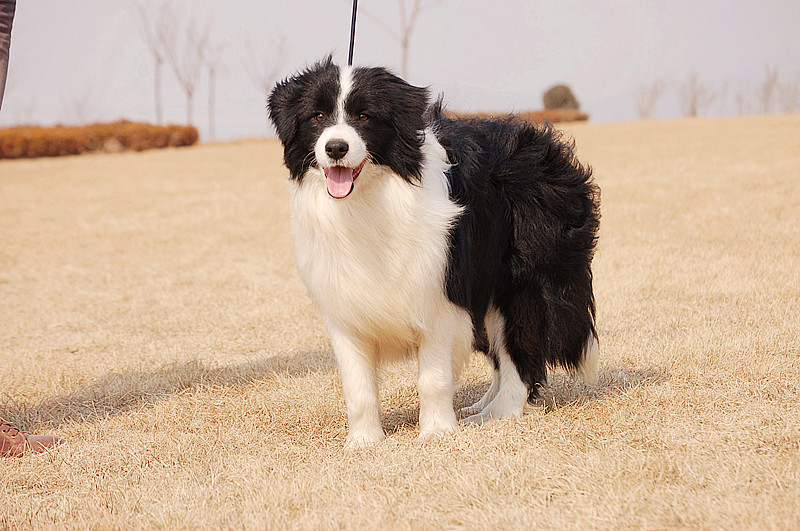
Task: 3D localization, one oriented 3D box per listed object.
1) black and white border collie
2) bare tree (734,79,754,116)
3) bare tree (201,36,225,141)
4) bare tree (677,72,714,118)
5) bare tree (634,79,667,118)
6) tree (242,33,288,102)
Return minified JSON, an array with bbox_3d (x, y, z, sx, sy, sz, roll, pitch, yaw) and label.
[{"bbox_3d":[0.070,-0.034,4.720,0.330,0.610,0.800,1,3,26],"label":"black and white border collie"},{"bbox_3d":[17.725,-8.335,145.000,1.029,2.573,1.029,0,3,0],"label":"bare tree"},{"bbox_3d":[-7.319,-6.889,110.000,0.937,4.098,0.937,0,3,0],"label":"bare tree"},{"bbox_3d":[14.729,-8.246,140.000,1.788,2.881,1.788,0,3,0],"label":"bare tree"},{"bbox_3d":[12.444,-7.948,140.000,1.590,2.484,1.590,0,3,0],"label":"bare tree"},{"bbox_3d":[-5.529,-7.304,115.000,1.796,4.407,1.796,0,3,0],"label":"tree"}]

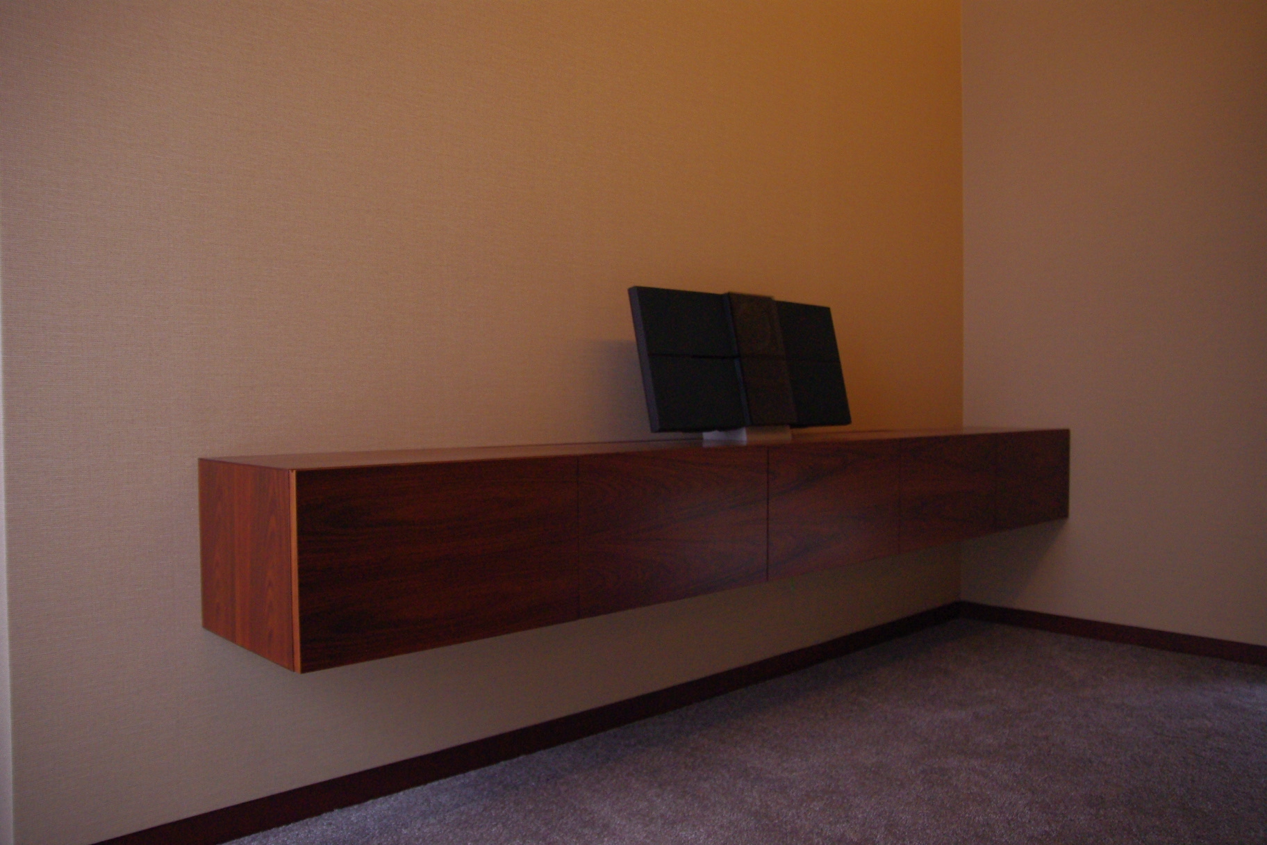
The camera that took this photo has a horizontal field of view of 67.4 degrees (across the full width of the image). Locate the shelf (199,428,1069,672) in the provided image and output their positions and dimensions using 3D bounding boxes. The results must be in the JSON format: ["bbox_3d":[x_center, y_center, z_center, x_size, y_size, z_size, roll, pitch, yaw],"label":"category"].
[{"bbox_3d":[0.413,0.217,2.760,3.060,0.335,0.442,-1,2,-43],"label":"shelf"}]

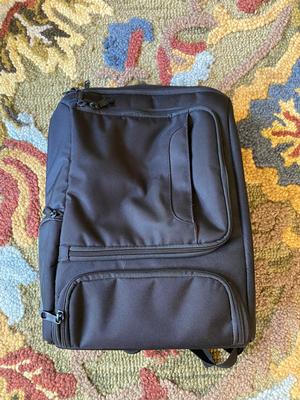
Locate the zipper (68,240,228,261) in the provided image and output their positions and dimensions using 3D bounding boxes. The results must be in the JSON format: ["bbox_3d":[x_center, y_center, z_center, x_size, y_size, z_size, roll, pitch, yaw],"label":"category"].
[{"bbox_3d":[-0.002,0.080,0.470,0.249,0.022,0.031,0,73,0],"label":"zipper"}]

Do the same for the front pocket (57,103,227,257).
[{"bbox_3d":[-0.006,-0.042,0.516,0.265,0.040,0.277,0,73,0],"label":"front pocket"}]

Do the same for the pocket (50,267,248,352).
[{"bbox_3d":[0.001,0.154,0.430,0.270,0.045,0.112,0,79,0],"label":"pocket"}]

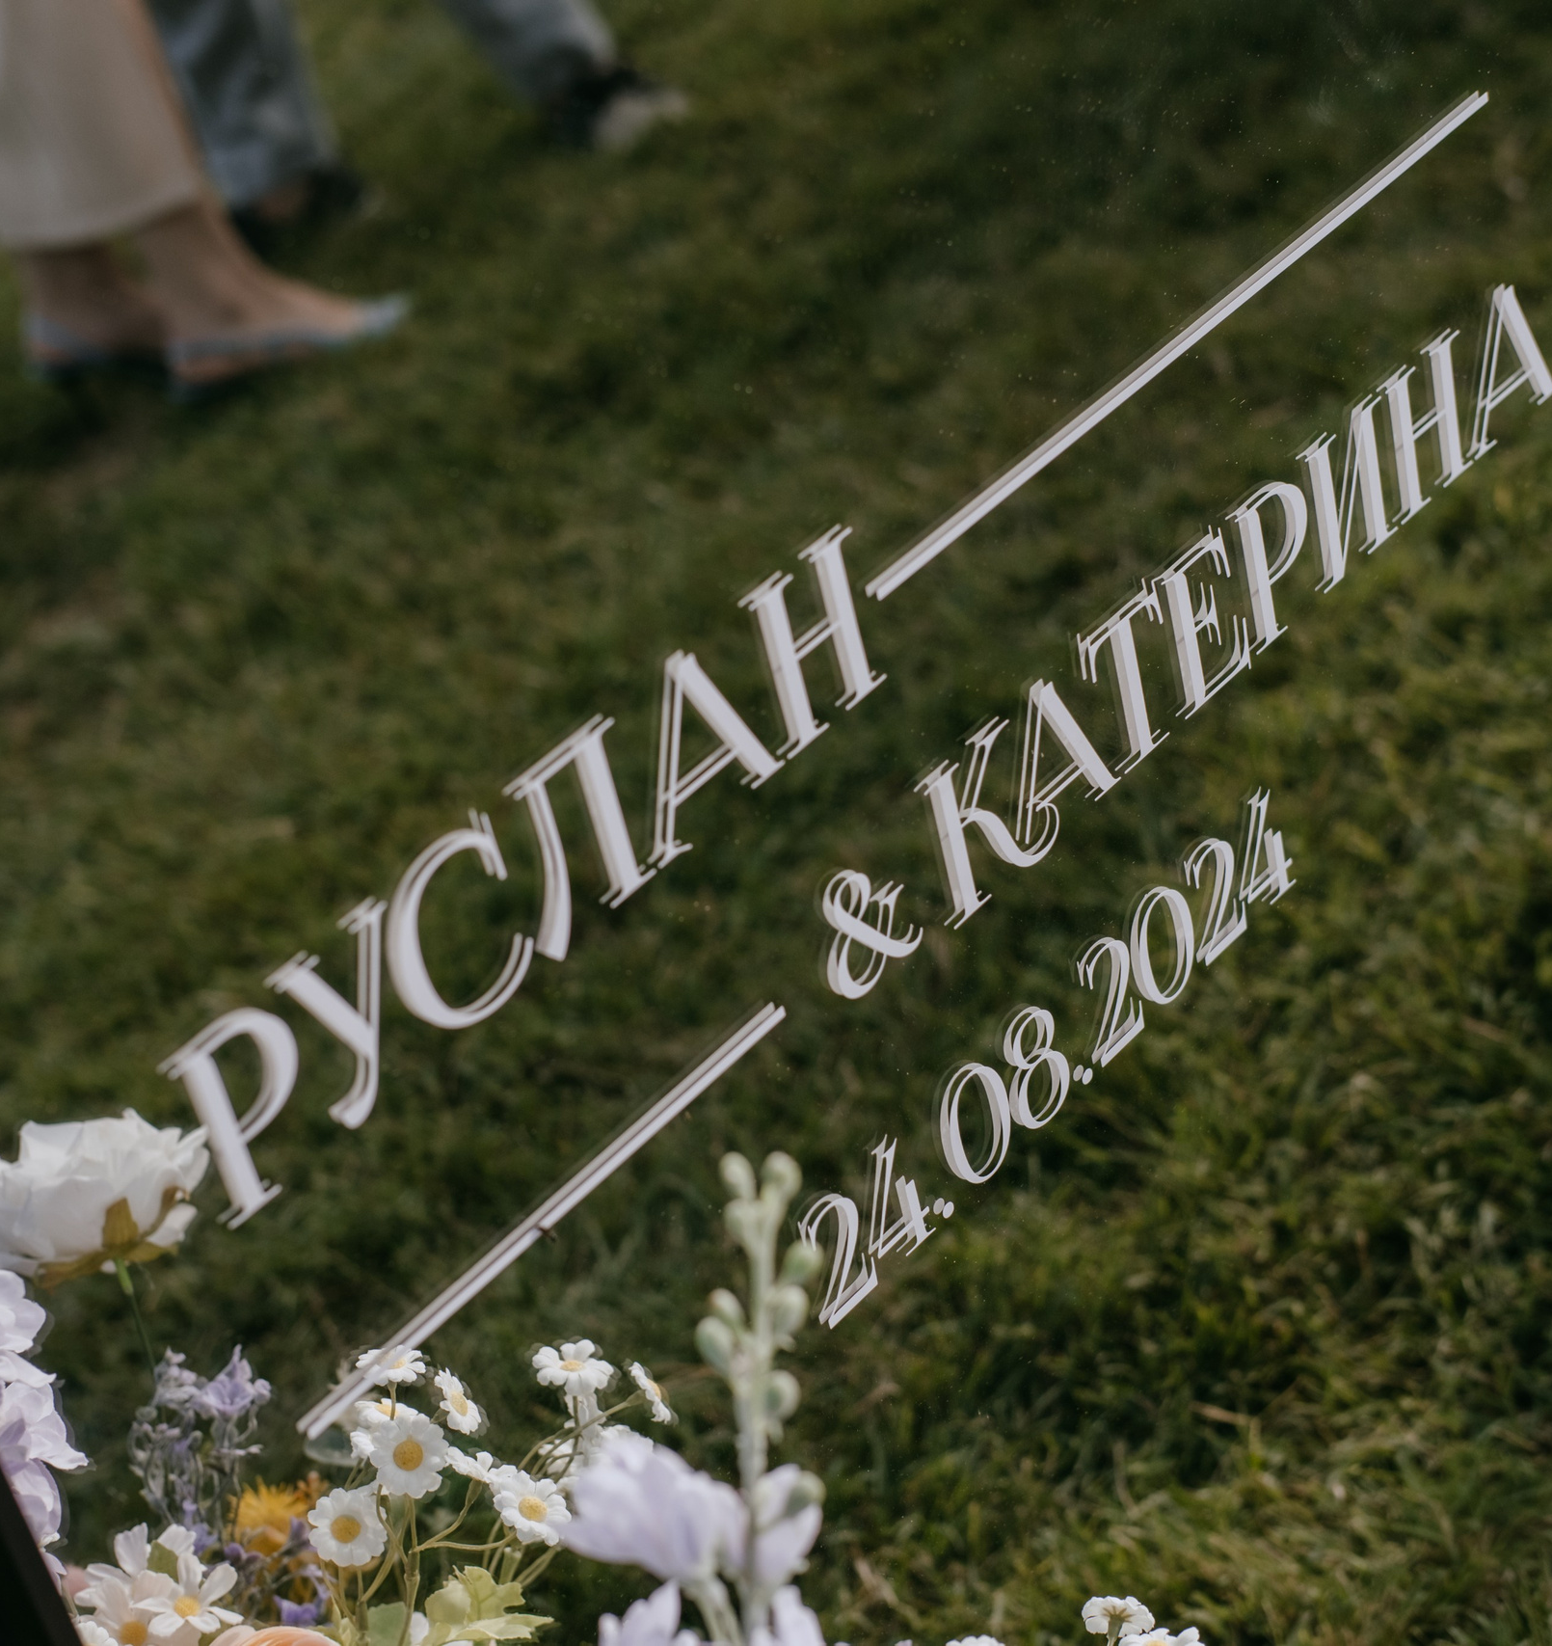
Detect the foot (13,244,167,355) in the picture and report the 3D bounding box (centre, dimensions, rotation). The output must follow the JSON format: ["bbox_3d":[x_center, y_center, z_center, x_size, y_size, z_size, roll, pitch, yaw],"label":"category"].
[{"bbox_3d":[-0.651,-0.546,3.618,0.225,0.115,0.090,-23,31,-10],"label":"foot"}]

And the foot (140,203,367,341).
[{"bbox_3d":[-0.501,-0.527,3.493,0.225,0.130,0.090,-23,31,-10],"label":"foot"}]

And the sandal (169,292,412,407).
[{"bbox_3d":[-0.485,-0.493,3.515,0.250,0.080,0.085,-23,31,-10],"label":"sandal"}]

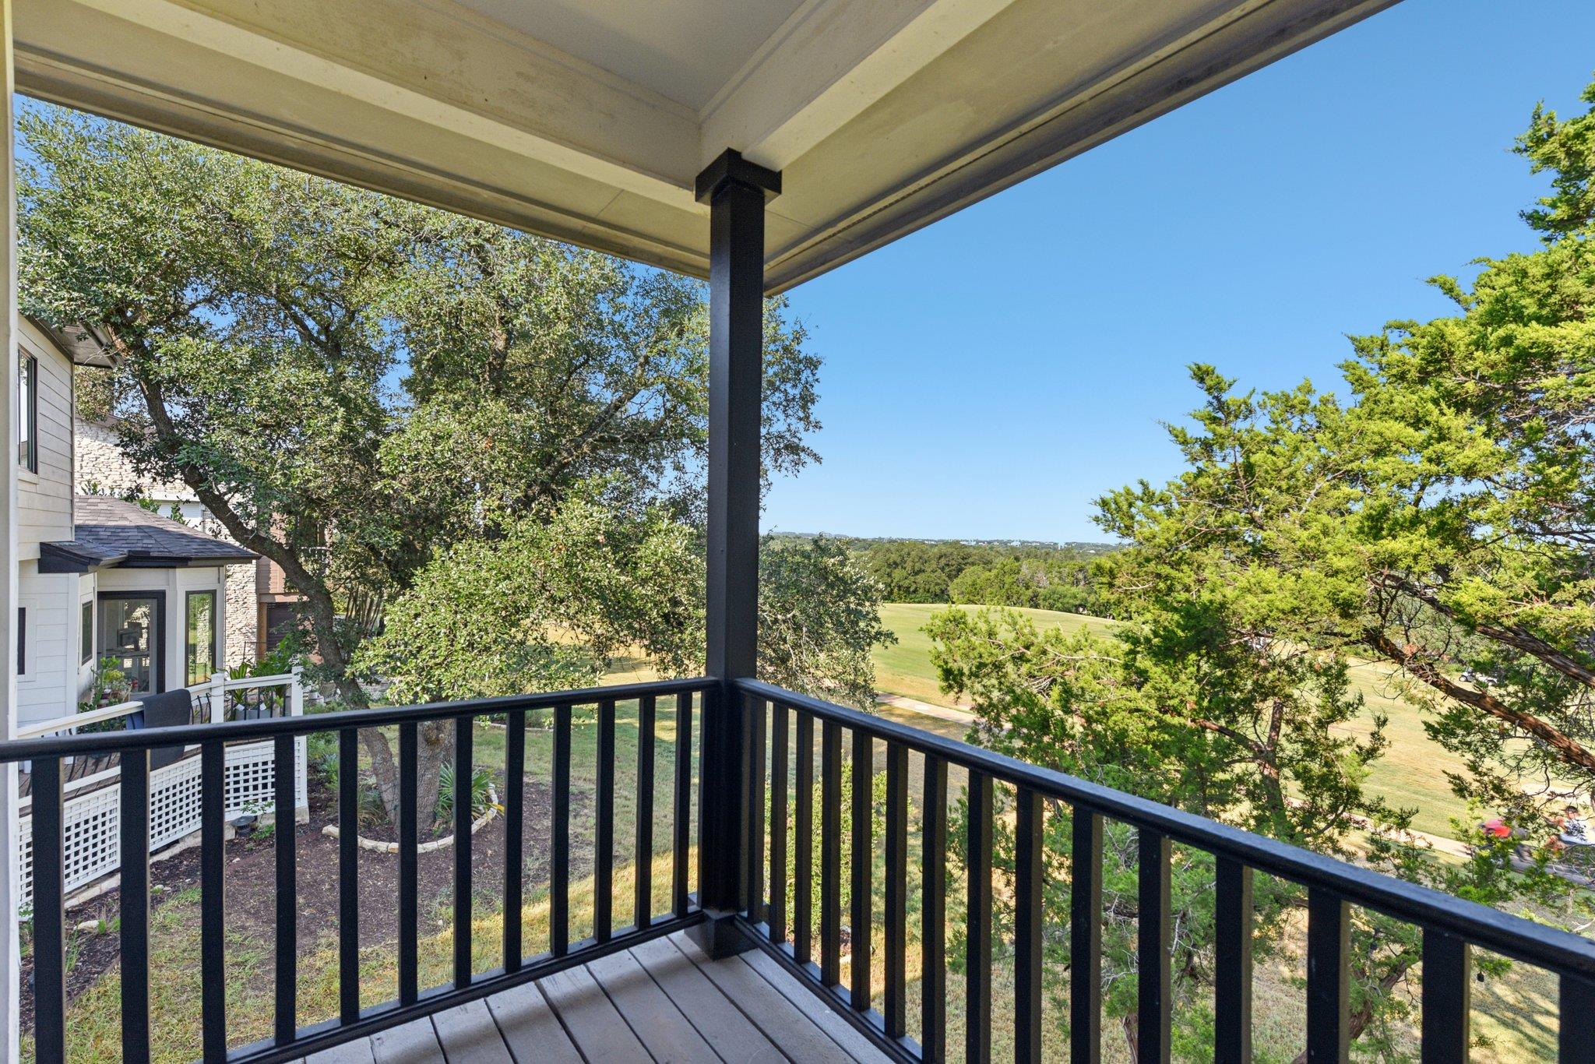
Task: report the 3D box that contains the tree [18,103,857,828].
[{"bbox_3d":[-5.100,-1.000,10.500,11.500,11.000,10.000,1,-1,0],"label":"tree"}]

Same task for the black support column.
[{"bbox_3d":[-0.232,0.070,2.531,0.215,2.720,0.215,1,-1,-37],"label":"black support column"}]

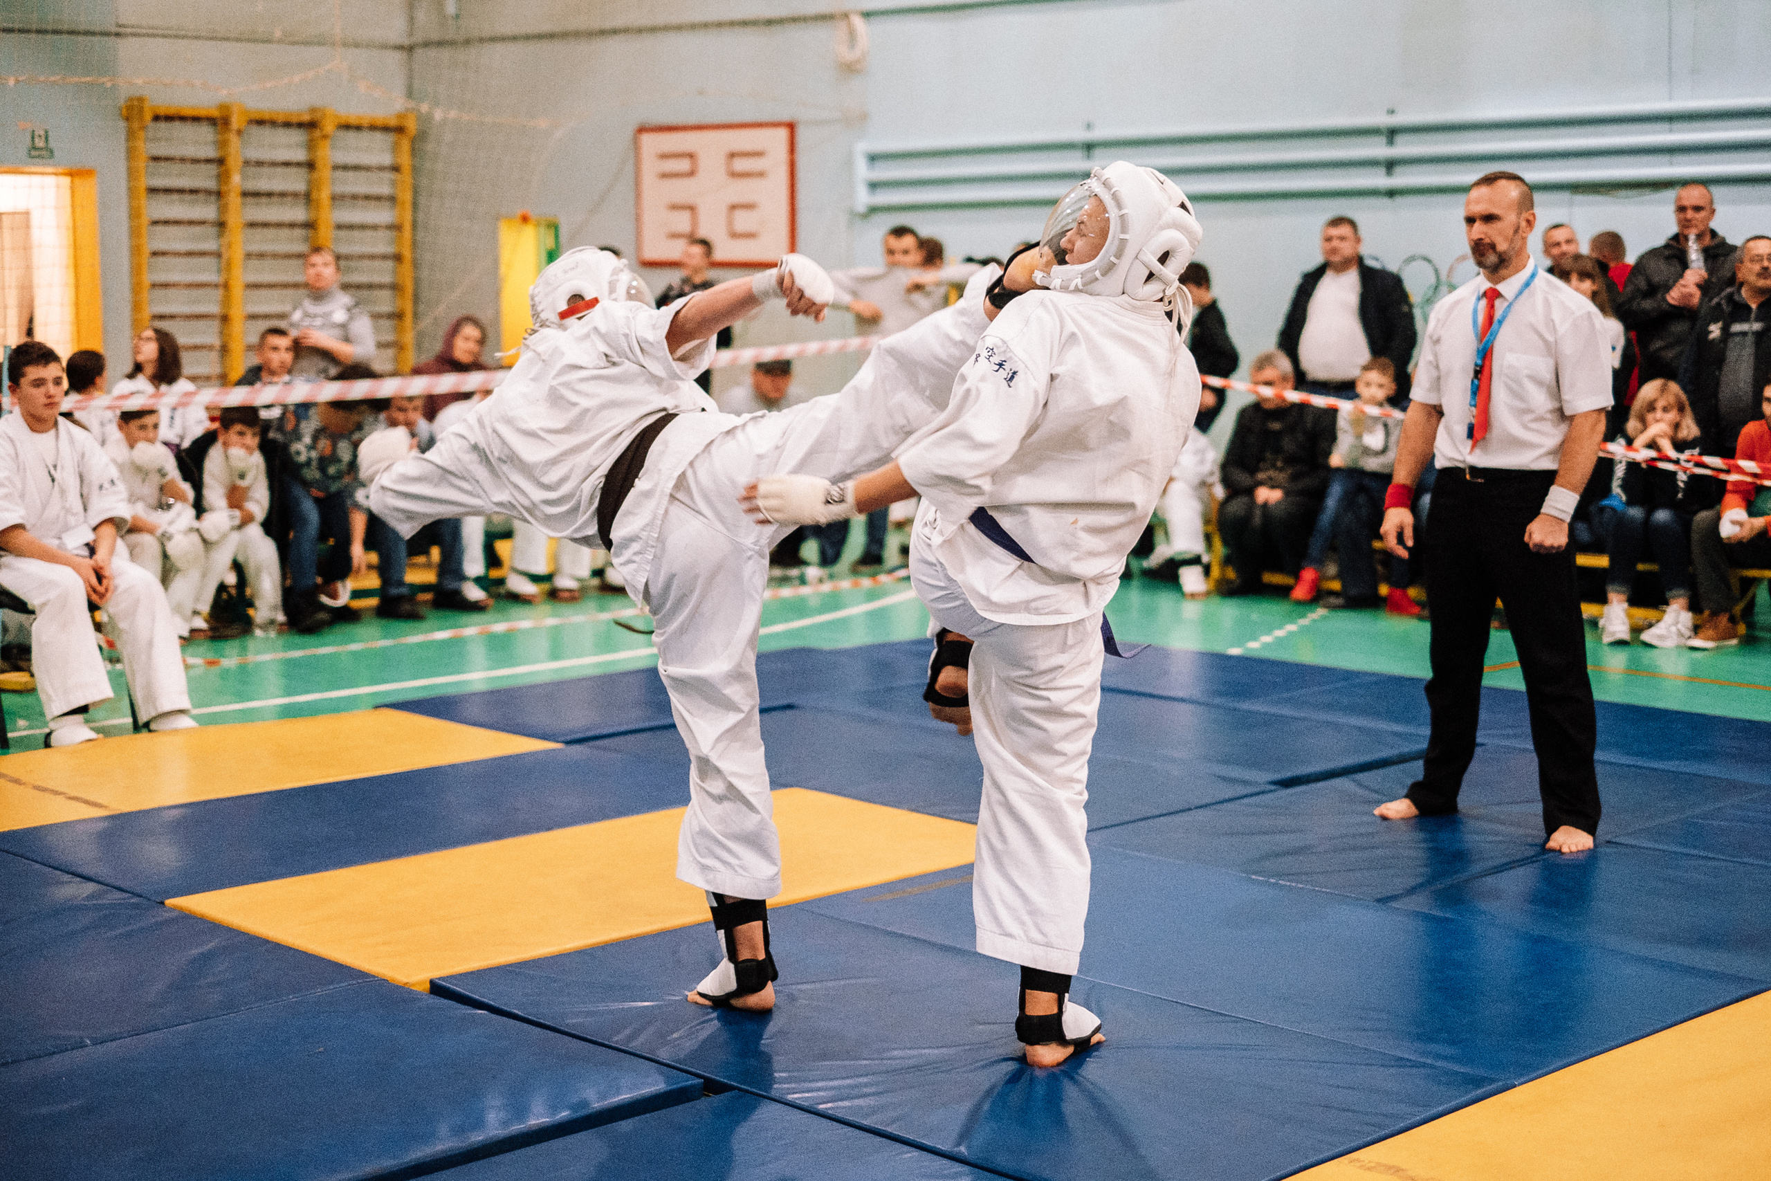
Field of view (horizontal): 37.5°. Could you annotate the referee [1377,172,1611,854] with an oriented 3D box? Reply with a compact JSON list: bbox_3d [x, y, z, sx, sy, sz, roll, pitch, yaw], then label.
[{"bbox_3d":[1.563,-0.233,6.800,0.640,1.720,0.430,5,9,41],"label":"referee"}]

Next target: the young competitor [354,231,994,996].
[{"bbox_3d":[-0.376,0.078,5.132,1.320,1.520,0.620,1,7,14],"label":"young competitor"}]

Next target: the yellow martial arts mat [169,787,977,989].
[{"bbox_3d":[-0.609,0.714,6.444,1.970,0.045,1.040,-7,9,-44],"label":"yellow martial arts mat"}]

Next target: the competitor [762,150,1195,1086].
[{"bbox_3d":[0.174,0.033,4.874,0.780,1.660,0.600,5,9,41],"label":"competitor"}]

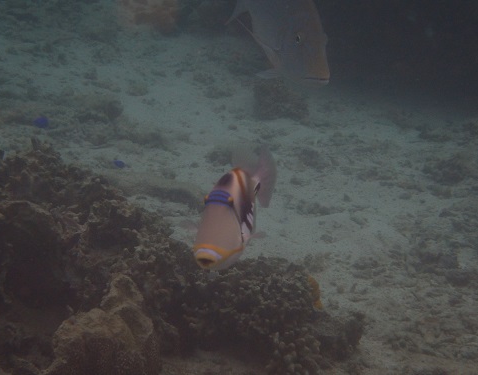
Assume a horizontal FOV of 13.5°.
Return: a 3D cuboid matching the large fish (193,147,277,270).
[{"bbox_3d":[-0.001,0.020,1.920,0.045,0.100,0.210,1,21,18],"label":"large fish"}]

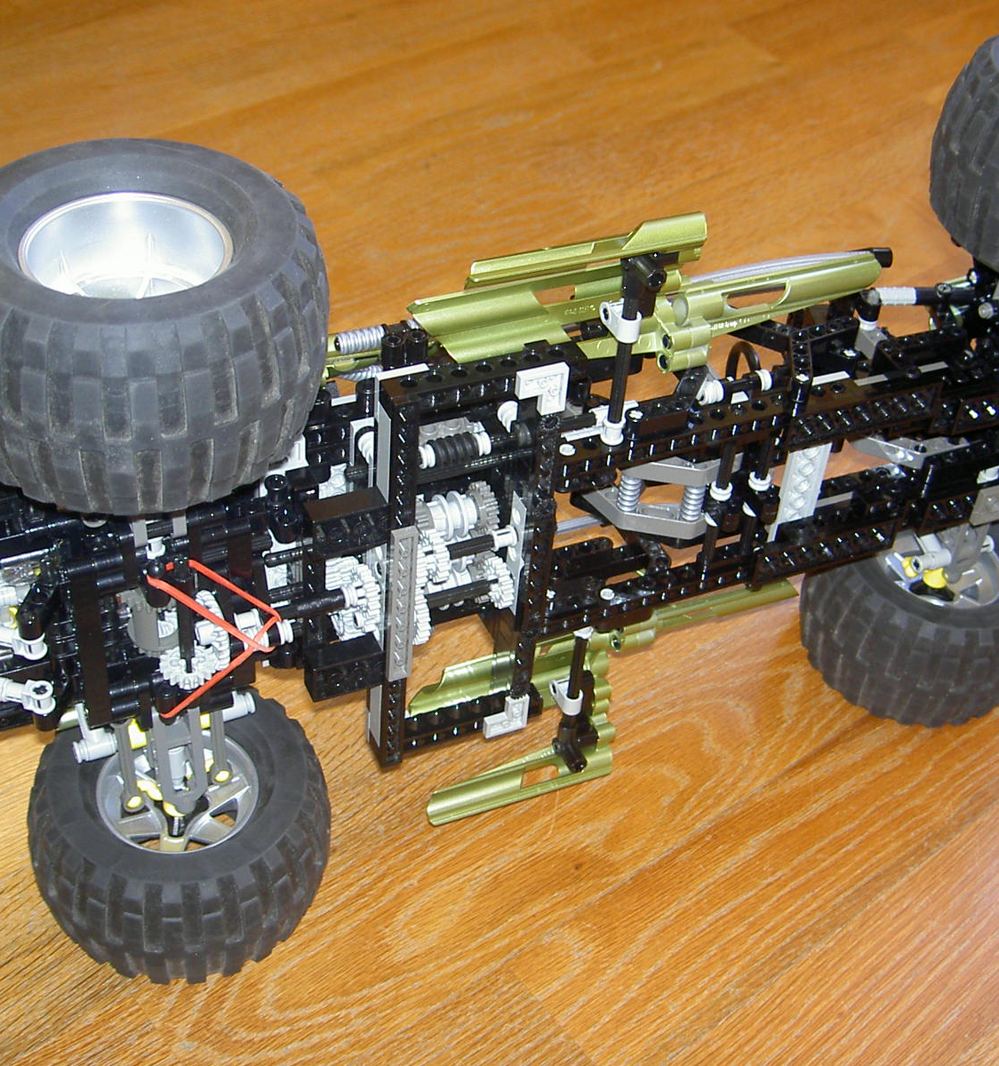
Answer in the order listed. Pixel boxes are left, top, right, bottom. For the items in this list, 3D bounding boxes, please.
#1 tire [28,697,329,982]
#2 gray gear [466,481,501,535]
[{"bbox_3d":[-0.113,0.105,0.572,0.105,0.060,0.105,4,43,-4],"label":"tire"},{"bbox_3d":[-0.006,-0.008,0.537,0.007,0.018,0.018,-14,44,-21],"label":"gray gear"}]

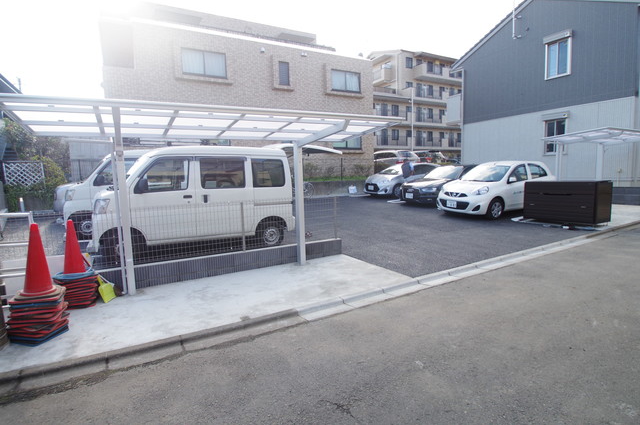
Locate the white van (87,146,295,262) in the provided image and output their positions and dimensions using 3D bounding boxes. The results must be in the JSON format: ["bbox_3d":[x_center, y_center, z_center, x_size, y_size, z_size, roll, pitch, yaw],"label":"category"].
[{"bbox_3d":[-2.279,-0.231,6.018,3.395,1.875,1.475,-5,7,-24],"label":"white van"}]

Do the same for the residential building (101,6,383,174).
[{"bbox_3d":[-4.739,-5.850,17.706,11.400,8.500,10.000,-5,6,-27],"label":"residential building"}]

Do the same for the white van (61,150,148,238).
[{"bbox_3d":[-4.089,-0.511,7.728,3.395,1.875,1.475,-4,7,-23],"label":"white van"}]

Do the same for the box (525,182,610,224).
[{"bbox_3d":[5.832,-0.248,7.607,0.669,0.933,1.487,-5,6,-25],"label":"box"}]

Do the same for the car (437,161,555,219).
[{"bbox_3d":[5.157,-0.673,9.227,3.800,1.515,1.665,-5,7,-26],"label":"car"}]

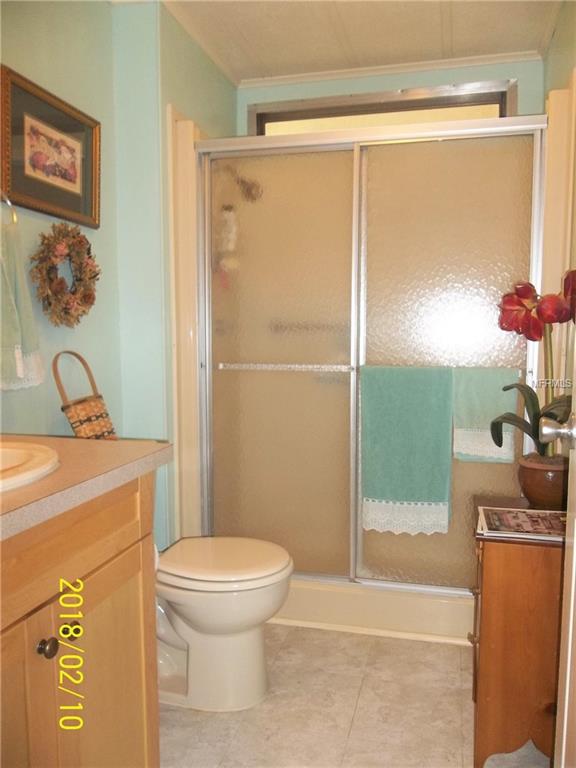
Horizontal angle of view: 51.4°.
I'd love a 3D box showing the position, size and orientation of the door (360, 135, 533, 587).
[{"bbox_3d":[0.543,-0.049,2.163,0.600,1.620,0.045,1,5,15],"label":"door"}]

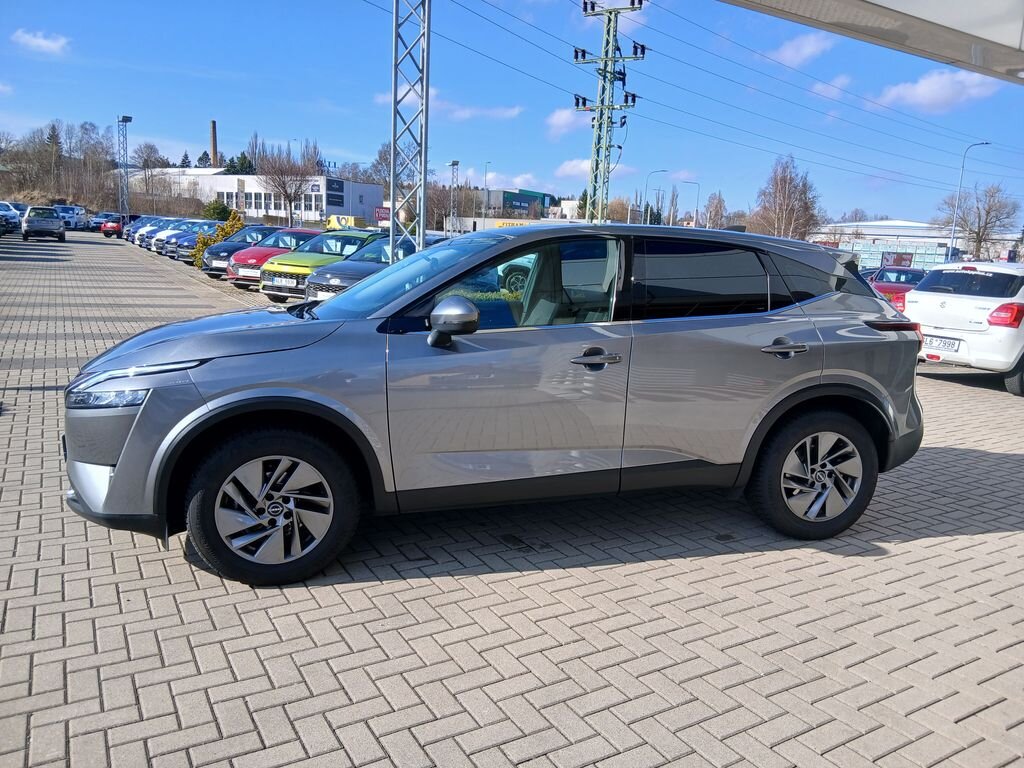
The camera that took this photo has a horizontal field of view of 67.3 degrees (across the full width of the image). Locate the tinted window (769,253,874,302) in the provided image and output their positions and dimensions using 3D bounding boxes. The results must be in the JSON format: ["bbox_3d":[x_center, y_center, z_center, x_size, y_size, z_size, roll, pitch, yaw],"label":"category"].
[{"bbox_3d":[1.596,-0.528,3.905,0.640,0.260,0.090,-3,-6,-23],"label":"tinted window"}]

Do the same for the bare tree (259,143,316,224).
[{"bbox_3d":[-15.763,-13.726,54.000,4.400,6.600,4.400,2,11,0],"label":"bare tree"}]

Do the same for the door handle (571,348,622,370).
[{"bbox_3d":[0.376,-0.110,3.443,0.245,0.090,0.060,-1,11,-15],"label":"door handle"}]

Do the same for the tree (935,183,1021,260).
[{"bbox_3d":[45.522,-15.487,75.223,7.700,8.210,7.500,9,13,30],"label":"tree"}]

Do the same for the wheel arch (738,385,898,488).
[{"bbox_3d":[1.541,0.247,3.900,0.955,0.510,0.100,0,10,-18],"label":"wheel arch"}]

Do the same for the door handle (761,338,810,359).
[{"bbox_3d":[1.322,-0.175,3.718,0.262,0.095,0.060,0,10,-18],"label":"door handle"}]

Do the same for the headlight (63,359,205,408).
[{"bbox_3d":[-1.542,-0.008,3.162,0.560,0.230,0.380,-1,12,-16],"label":"headlight"}]

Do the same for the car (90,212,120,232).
[{"bbox_3d":[-31.527,-12.675,60.297,1.800,1.570,4.350,0,10,-14],"label":"car"}]

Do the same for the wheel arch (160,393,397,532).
[{"bbox_3d":[-0.961,0.312,3.193,0.950,0.550,0.130,-1,11,-15],"label":"wheel arch"}]

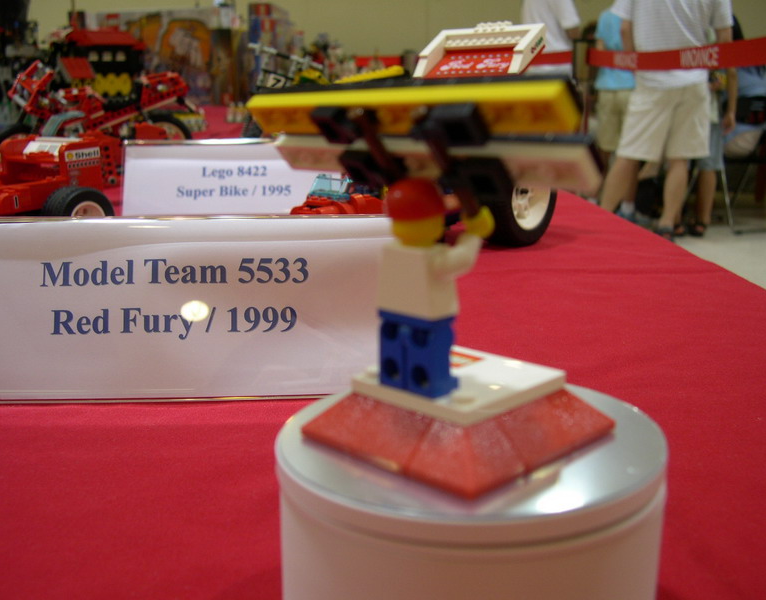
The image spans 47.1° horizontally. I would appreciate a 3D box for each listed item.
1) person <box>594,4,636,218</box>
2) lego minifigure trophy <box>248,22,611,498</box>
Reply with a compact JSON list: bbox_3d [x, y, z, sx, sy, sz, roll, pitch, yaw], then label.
[{"bbox_3d":[1.586,-1.395,5.930,0.500,1.680,0.320,6,14,33],"label":"person"},{"bbox_3d":[0.012,-0.009,0.185,0.050,0.076,0.082,-13,16,-43],"label":"lego minifigure trophy"}]

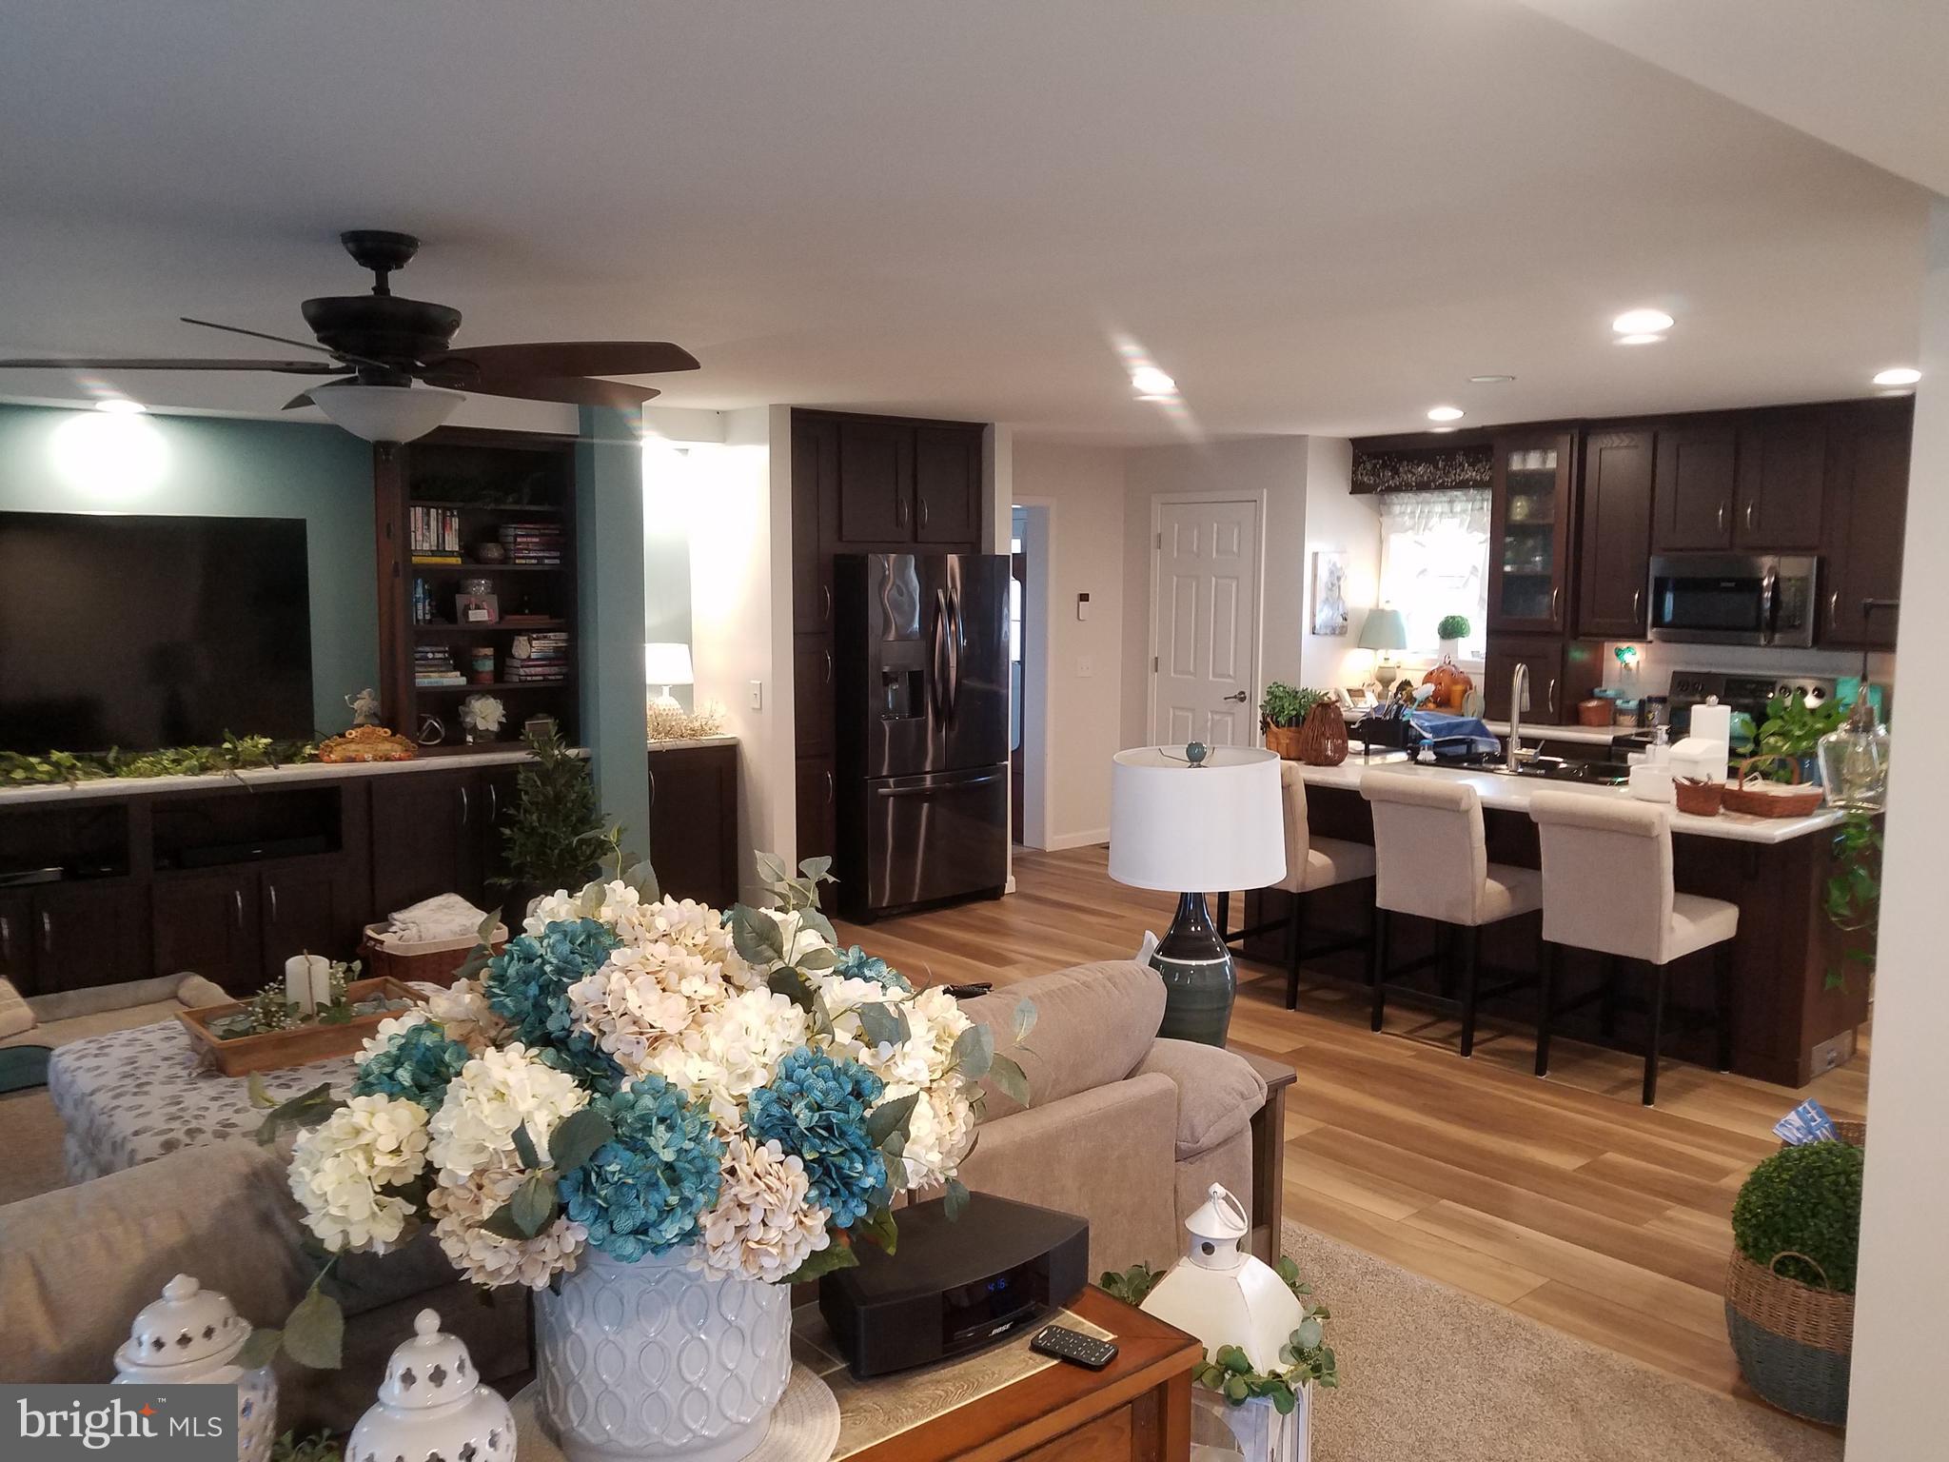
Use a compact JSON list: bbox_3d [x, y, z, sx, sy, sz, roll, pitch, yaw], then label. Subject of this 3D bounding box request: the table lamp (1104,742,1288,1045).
[{"bbox_3d":[0.506,0.393,3.341,0.400,0.725,0.400,0,6,0],"label":"table lamp"}]

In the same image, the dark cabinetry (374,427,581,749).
[{"bbox_3d":[-2.201,-0.618,6.529,0.790,1.400,0.310,-5,8,-41],"label":"dark cabinetry"}]

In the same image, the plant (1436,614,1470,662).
[{"bbox_3d":[2.687,-0.519,8.183,0.180,0.262,0.180,-6,9,-42],"label":"plant"}]

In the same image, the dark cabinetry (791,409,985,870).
[{"bbox_3d":[-0.626,-0.336,7.427,1.280,2.416,0.610,-6,9,-42],"label":"dark cabinetry"}]

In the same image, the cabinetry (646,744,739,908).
[{"bbox_3d":[-1.514,0.492,7.264,0.550,0.860,0.440,-5,8,-41],"label":"cabinetry"}]

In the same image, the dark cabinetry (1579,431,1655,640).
[{"bbox_3d":[3.278,-0.992,7.312,0.330,1.030,0.332,-5,8,-41],"label":"dark cabinetry"}]

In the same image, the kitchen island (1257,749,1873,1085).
[{"bbox_3d":[2.084,0.634,5.776,1.080,0.905,2.370,-5,8,-41],"label":"kitchen island"}]

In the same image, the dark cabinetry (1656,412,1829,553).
[{"bbox_3d":[3.657,-1.139,6.871,0.330,0.614,0.755,-5,8,-41],"label":"dark cabinetry"}]

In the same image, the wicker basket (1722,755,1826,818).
[{"bbox_3d":[2.743,0.182,5.065,0.230,0.192,0.310,-2,6,-19],"label":"wicker basket"}]

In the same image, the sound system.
[{"bbox_3d":[-0.032,0.726,1.957,0.368,0.102,0.218,-5,8,-36],"label":"sound system"}]

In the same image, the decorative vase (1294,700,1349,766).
[{"bbox_3d":[1.498,0.009,6.291,0.230,0.268,0.230,0,6,0],"label":"decorative vase"}]

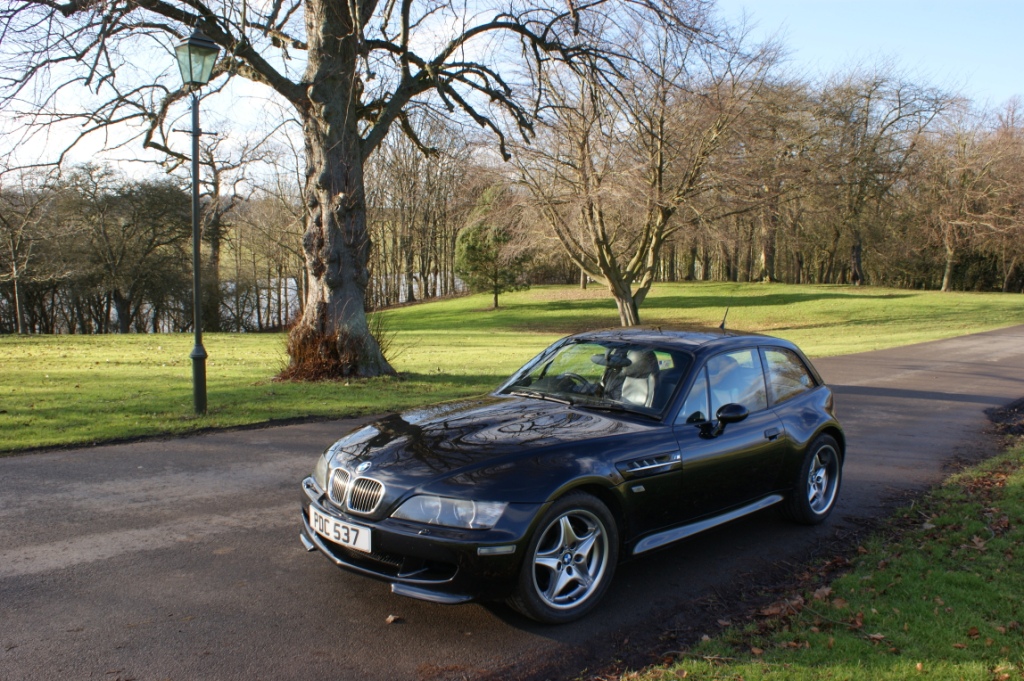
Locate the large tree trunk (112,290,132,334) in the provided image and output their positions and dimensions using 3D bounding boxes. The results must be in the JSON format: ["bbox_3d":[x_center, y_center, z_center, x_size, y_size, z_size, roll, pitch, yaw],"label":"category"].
[{"bbox_3d":[-12.791,-0.919,28.000,0.620,1.450,0.570,1,4,0],"label":"large tree trunk"}]

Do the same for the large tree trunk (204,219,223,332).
[{"bbox_3d":[-10.853,-2.363,31.000,0.620,4.100,0.580,1,4,0],"label":"large tree trunk"}]

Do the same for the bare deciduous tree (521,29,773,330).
[{"bbox_3d":[4.041,-5.077,26.000,7.900,9.300,7.600,1,4,0],"label":"bare deciduous tree"}]

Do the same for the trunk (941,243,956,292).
[{"bbox_3d":[29.694,-4.966,58.000,1.000,3.400,0.900,1,4,0],"label":"trunk"}]

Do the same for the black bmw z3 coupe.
[{"bbox_3d":[0.620,0.587,5.385,4.020,1.280,1.750,-3,6,-44],"label":"black bmw z3 coupe"}]

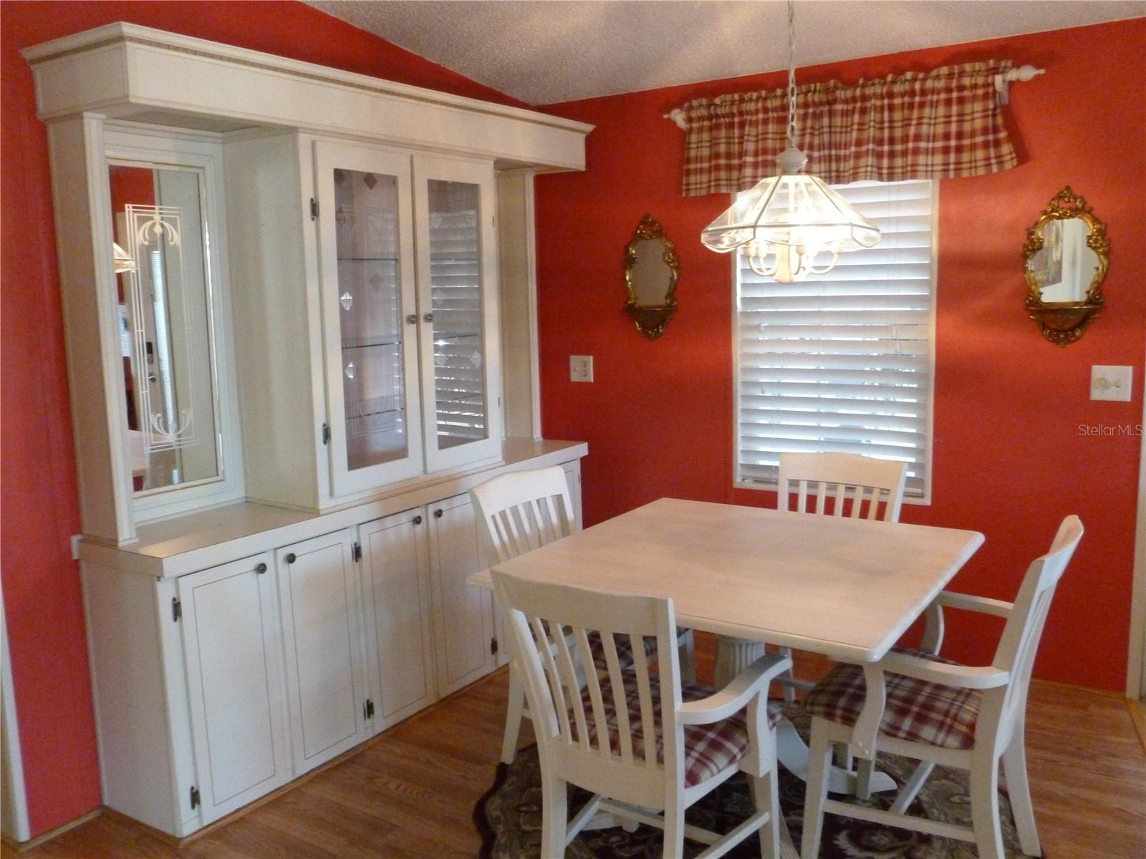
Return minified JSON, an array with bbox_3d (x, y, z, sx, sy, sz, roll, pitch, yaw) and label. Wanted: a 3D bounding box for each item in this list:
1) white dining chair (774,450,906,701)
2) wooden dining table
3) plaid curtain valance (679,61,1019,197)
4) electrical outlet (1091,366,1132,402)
[{"bbox_3d":[0.765,0.564,2.977,0.559,0.908,0.541,4,10,34],"label":"white dining chair"},{"bbox_3d":[0.479,0.708,2.623,1.065,0.745,1.067,4,10,35],"label":"wooden dining table"},{"bbox_3d":[0.999,-1.112,3.522,1.256,0.371,0.110,4,10,34],"label":"plaid curtain valance"},{"bbox_3d":[1.837,-0.156,3.164,0.122,0.122,0.011,4,10,34],"label":"electrical outlet"}]

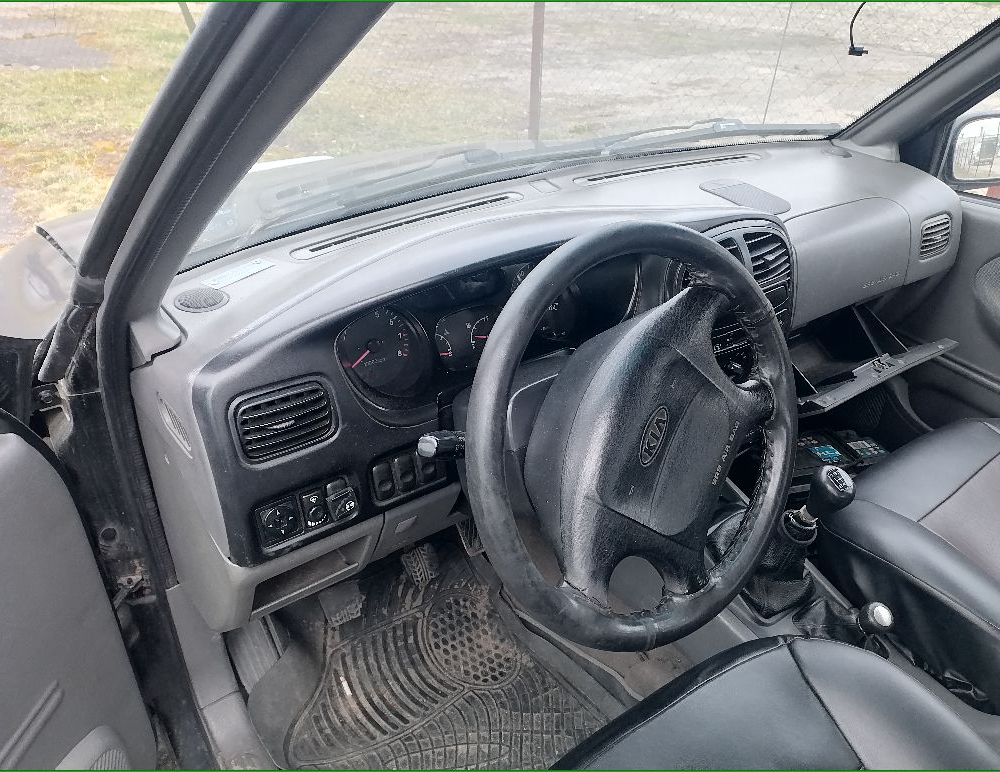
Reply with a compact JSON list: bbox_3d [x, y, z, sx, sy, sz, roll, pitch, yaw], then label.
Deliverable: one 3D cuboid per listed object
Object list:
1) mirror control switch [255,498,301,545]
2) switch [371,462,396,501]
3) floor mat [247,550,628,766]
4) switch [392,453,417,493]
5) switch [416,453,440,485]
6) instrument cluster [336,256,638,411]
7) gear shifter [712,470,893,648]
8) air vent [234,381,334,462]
[{"bbox_3d":[-0.226,0.136,0.782,0.042,0.046,0.016,-19,25,-29],"label":"mirror control switch"},{"bbox_3d":[-0.127,0.104,0.837,0.024,0.043,0.015,-19,25,-29],"label":"switch"},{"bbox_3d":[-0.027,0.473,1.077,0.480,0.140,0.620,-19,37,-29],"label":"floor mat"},{"bbox_3d":[-0.105,0.096,0.851,0.024,0.043,0.015,-19,25,-29],"label":"switch"},{"bbox_3d":[-0.081,0.091,0.866,0.024,0.043,0.015,-19,25,-29],"label":"switch"},{"bbox_3d":[-0.007,-0.088,0.883,0.380,0.120,0.070,-19,22,-29],"label":"instrument cluster"},{"bbox_3d":[0.413,0.194,1.032,0.145,0.240,0.280,-19,37,-29],"label":"gear shifter"},{"bbox_3d":[-0.217,0.032,0.763,0.101,0.075,0.030,-19,25,-29],"label":"air vent"}]

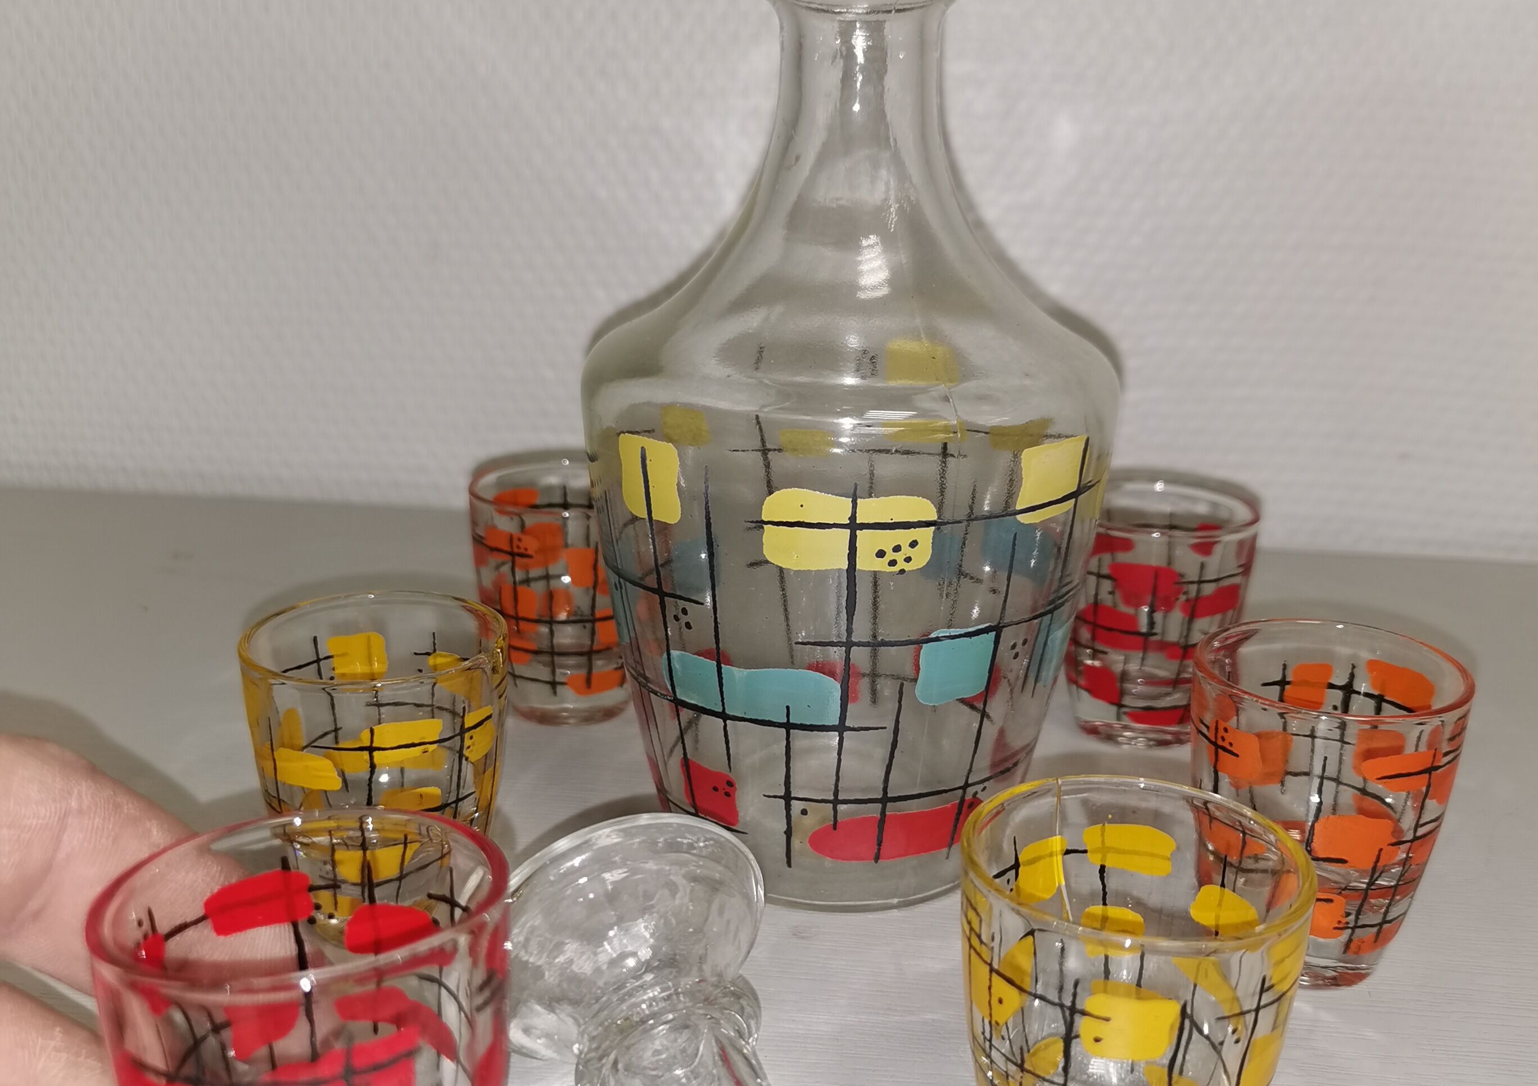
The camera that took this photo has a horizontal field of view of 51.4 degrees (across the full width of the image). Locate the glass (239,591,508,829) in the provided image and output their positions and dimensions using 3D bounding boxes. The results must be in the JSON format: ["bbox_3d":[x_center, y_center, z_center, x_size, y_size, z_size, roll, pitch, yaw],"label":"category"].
[{"bbox_3d":[-0.067,0.041,0.278,0.044,0.052,0.044,1,17,0],"label":"glass"}]

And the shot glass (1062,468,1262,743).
[{"bbox_3d":[0.085,0.017,0.361,0.044,0.052,0.044,1,17,0],"label":"shot glass"}]

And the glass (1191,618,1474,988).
[{"bbox_3d":[0.093,0.045,0.272,0.044,0.052,0.044,1,17,0],"label":"glass"}]

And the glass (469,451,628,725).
[{"bbox_3d":[-0.046,0.013,0.369,0.044,0.052,0.044,1,17,0],"label":"glass"}]

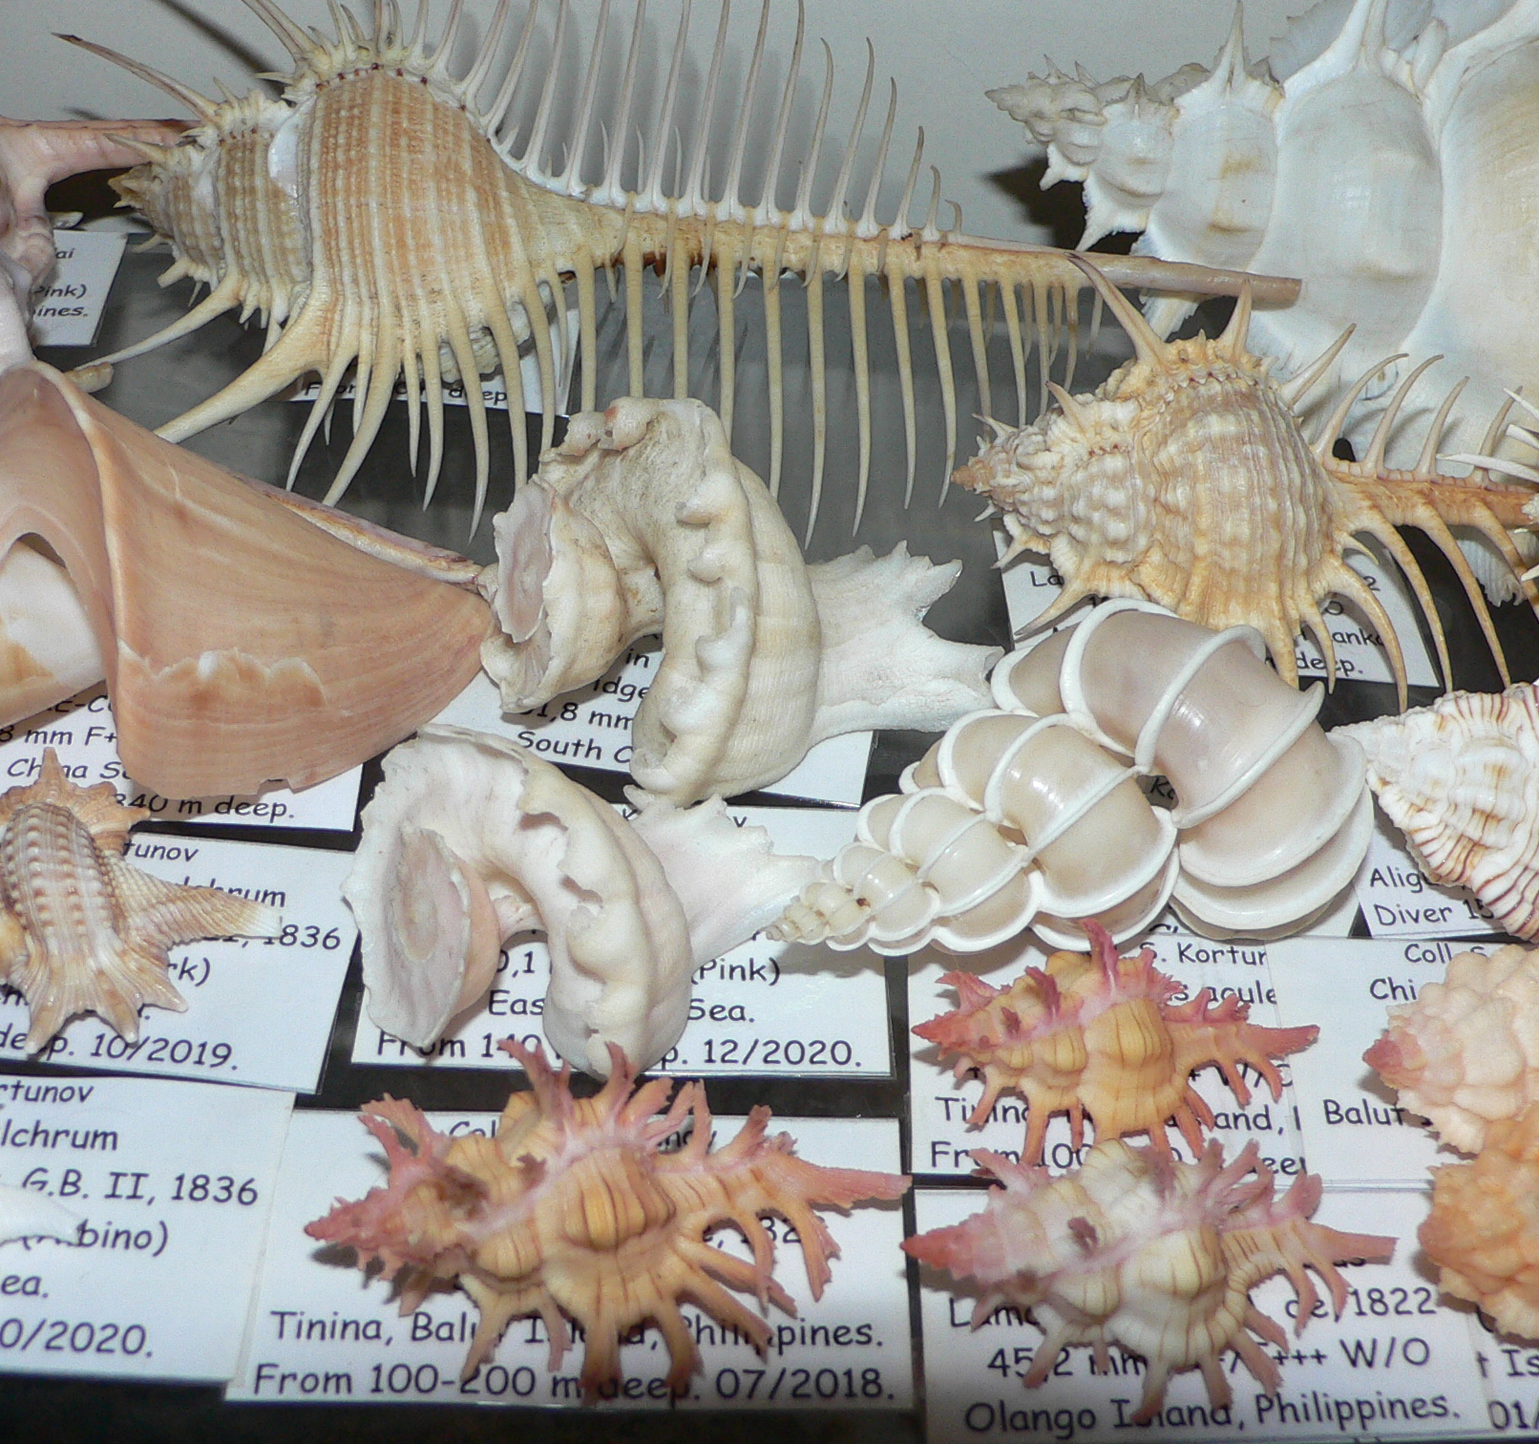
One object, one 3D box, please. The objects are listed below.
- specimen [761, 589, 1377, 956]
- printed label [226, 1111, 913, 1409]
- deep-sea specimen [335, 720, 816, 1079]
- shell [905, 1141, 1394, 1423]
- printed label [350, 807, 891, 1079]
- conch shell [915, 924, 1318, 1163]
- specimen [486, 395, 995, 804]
[{"bbox_3d":[0.032,0.009,0.204,0.063,0.033,0.035,-11,47,-10],"label":"specimen"},{"bbox_3d":[-0.018,0.051,0.187,0.062,0.001,0.031,0,46,1],"label":"printed label"},{"bbox_3d":[-0.019,0.018,0.201,0.050,0.026,0.031,-5,46,-5],"label":"deep-sea specimen"},{"bbox_3d":[0.035,0.049,0.175,0.046,0.019,0.023,-2,46,-1],"label":"shell"},{"bbox_3d":[-0.015,0.023,0.214,0.056,0.001,0.036,1,46,1],"label":"printed label"},{"bbox_3d":[0.035,0.032,0.193,0.042,0.017,0.020,-2,46,-1],"label":"conch shell"},{"bbox_3d":[-0.003,-0.014,0.230,0.062,0.029,0.042,2,46,2],"label":"specimen"}]

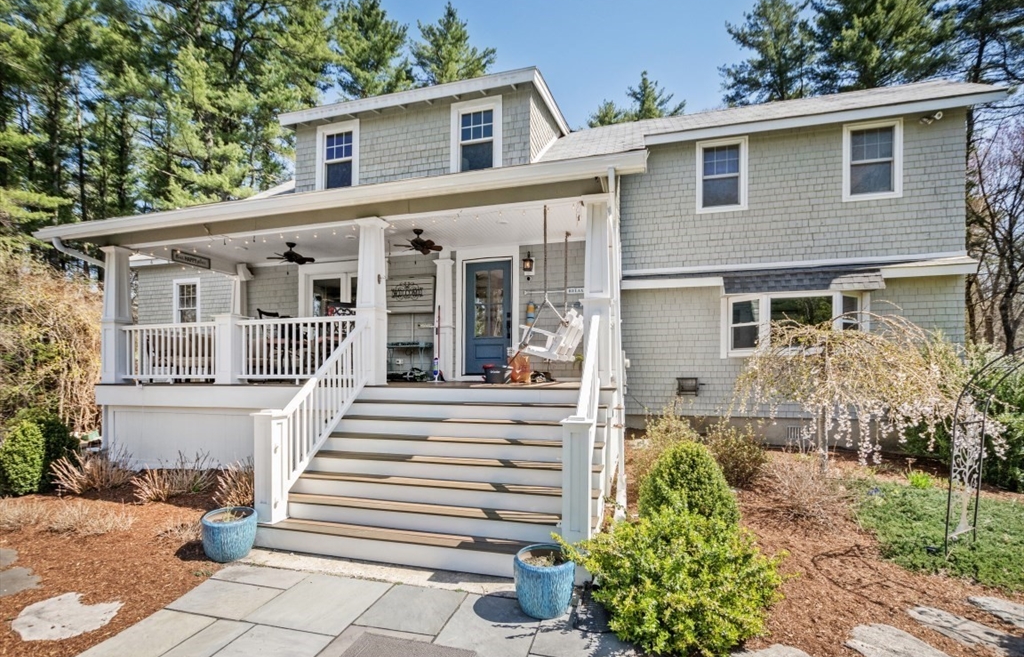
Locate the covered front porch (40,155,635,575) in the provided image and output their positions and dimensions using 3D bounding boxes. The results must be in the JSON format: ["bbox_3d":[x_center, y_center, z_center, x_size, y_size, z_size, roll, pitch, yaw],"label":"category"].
[{"bbox_3d":[-2.880,0.381,6.454,9.400,4.150,3.950,-1,-3,15],"label":"covered front porch"}]

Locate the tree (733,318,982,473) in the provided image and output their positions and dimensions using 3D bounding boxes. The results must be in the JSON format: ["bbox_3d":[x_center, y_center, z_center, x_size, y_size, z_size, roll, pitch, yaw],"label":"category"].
[{"bbox_3d":[4.890,0.970,6.350,3.100,2.420,2.900,-1,-3,15],"label":"tree"}]

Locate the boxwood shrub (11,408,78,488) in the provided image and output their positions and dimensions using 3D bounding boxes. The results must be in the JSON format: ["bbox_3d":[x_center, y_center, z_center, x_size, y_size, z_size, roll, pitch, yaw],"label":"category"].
[{"bbox_3d":[-6.766,1.705,6.200,0.780,1.130,0.780,-1,-3,15],"label":"boxwood shrub"}]

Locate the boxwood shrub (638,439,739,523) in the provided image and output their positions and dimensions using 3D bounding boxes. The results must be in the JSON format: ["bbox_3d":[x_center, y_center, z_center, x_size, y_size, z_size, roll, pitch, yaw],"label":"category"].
[{"bbox_3d":[1.857,1.679,4.550,0.990,1.000,0.980,-1,-3,15],"label":"boxwood shrub"}]

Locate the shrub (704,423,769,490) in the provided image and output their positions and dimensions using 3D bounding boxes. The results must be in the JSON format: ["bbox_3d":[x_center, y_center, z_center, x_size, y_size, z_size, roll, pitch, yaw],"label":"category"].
[{"bbox_3d":[3.163,1.775,6.050,0.820,0.900,0.800,-1,-3,15],"label":"shrub"}]

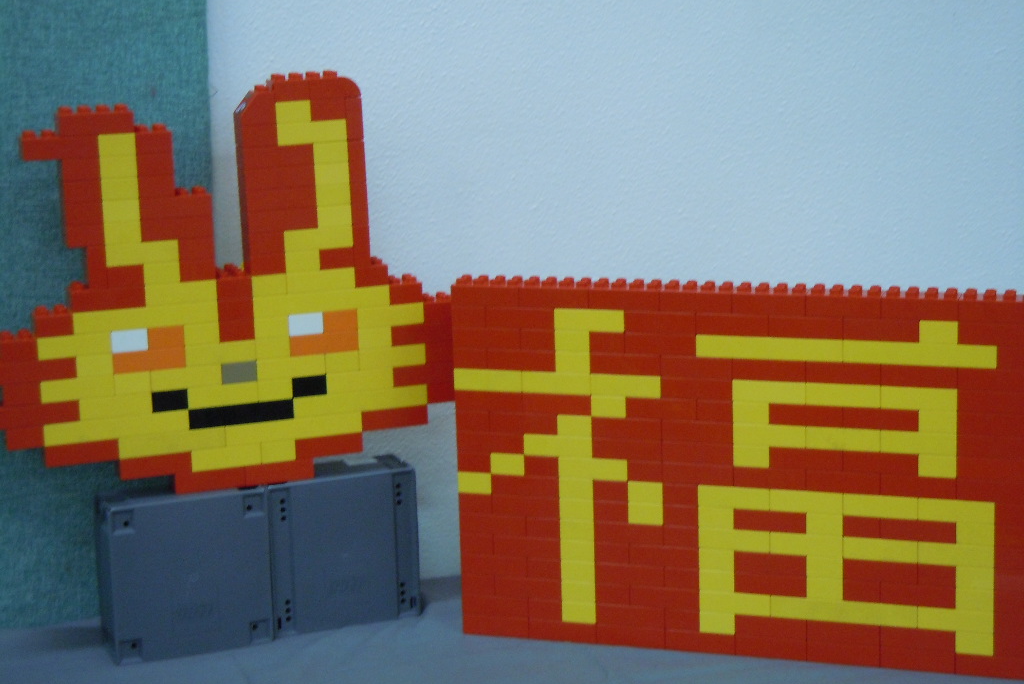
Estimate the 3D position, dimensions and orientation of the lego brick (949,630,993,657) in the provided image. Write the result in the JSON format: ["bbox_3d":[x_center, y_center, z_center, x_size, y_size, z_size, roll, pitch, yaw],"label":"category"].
[{"bbox_3d":[0.398,0.253,1.952,0.032,0.020,0.032,2,12,19],"label":"lego brick"}]

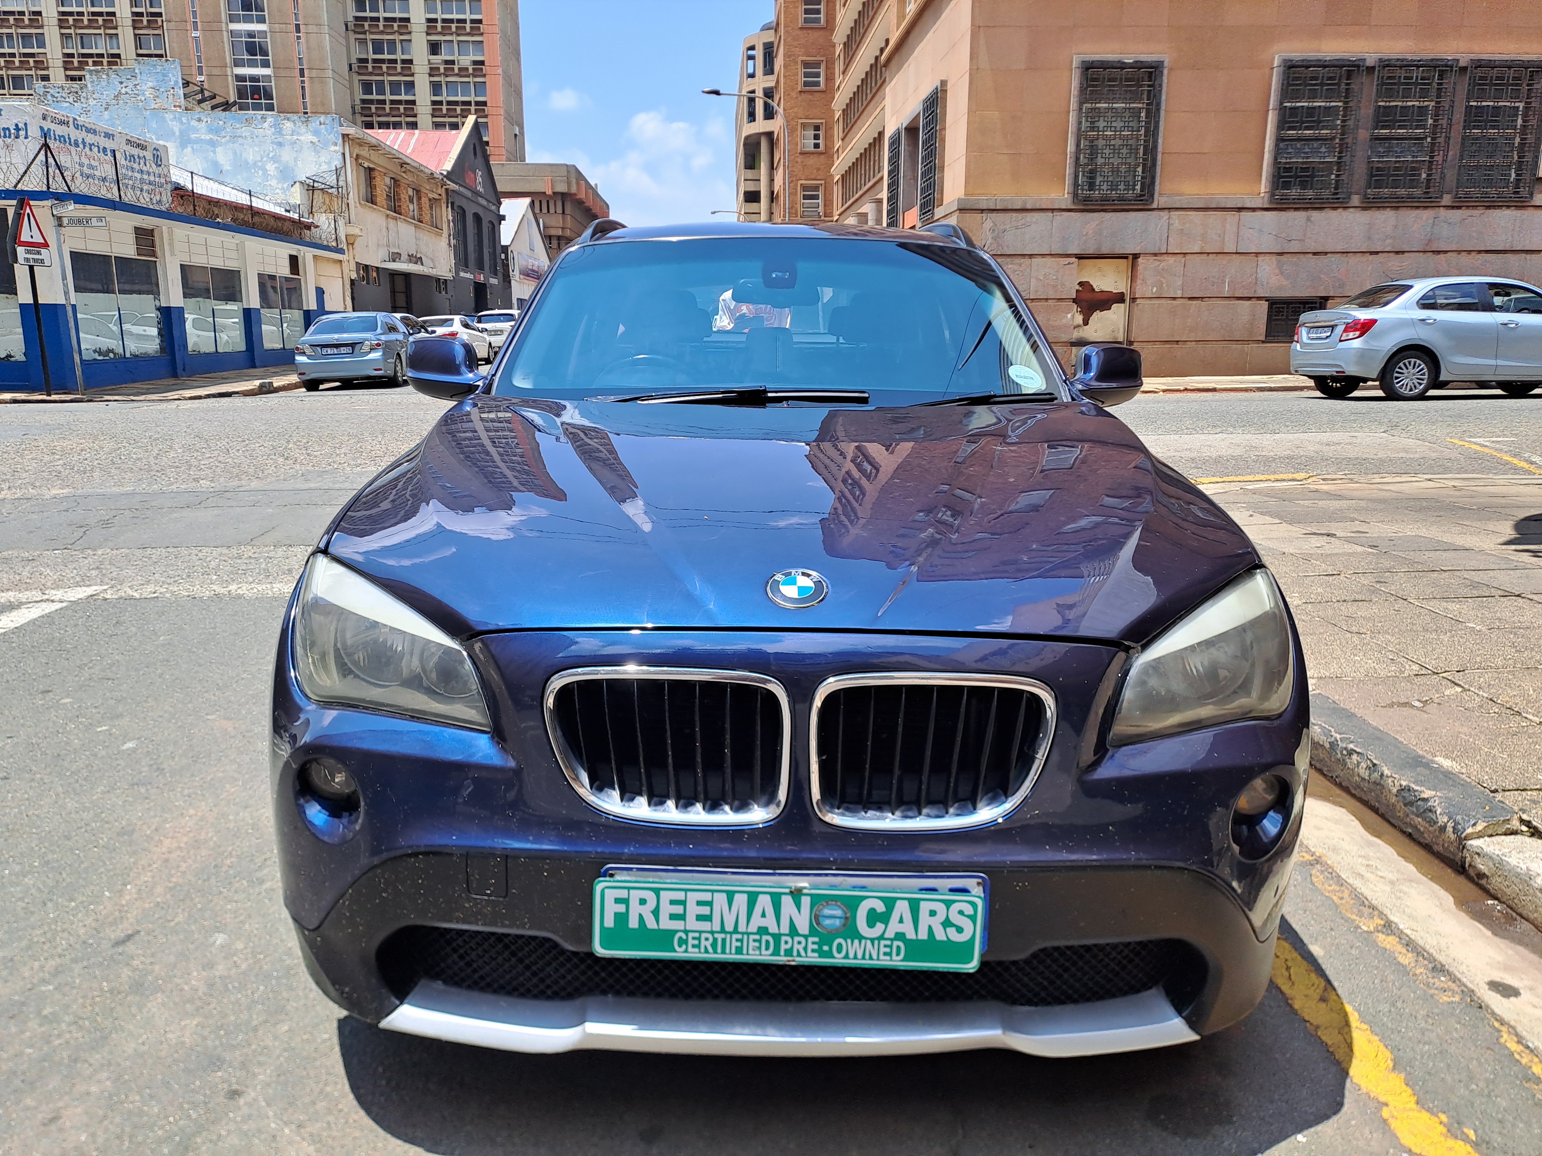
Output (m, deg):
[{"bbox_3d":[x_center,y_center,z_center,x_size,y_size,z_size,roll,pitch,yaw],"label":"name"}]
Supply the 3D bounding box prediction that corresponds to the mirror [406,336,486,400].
[{"bbox_3d":[-0.888,-0.571,3.040,0.225,0.165,0.150,1,13,-1],"label":"mirror"}]

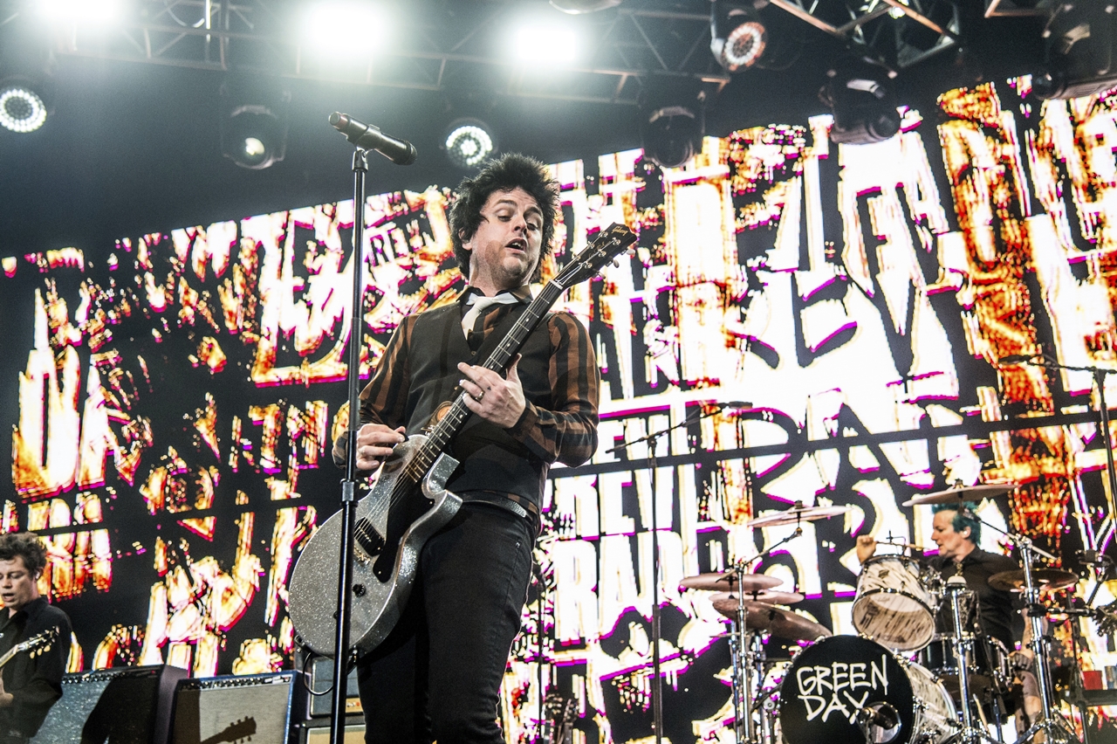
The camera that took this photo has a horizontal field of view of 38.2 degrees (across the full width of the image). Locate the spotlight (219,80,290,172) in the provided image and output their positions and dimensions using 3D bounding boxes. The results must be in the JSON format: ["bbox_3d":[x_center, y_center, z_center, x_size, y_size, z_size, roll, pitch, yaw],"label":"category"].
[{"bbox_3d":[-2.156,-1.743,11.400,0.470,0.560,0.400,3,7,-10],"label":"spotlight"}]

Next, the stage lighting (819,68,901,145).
[{"bbox_3d":[2.131,-1.879,11.400,0.430,0.470,0.400,16,-4,-40],"label":"stage lighting"}]

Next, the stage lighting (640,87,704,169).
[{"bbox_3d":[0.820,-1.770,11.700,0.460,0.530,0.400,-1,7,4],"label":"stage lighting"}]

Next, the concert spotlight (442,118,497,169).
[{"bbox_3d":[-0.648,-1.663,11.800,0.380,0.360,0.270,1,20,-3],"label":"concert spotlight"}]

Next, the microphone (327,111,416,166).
[{"bbox_3d":[-0.328,-0.413,2.850,0.048,0.048,0.240,-9,-10,26],"label":"microphone"}]

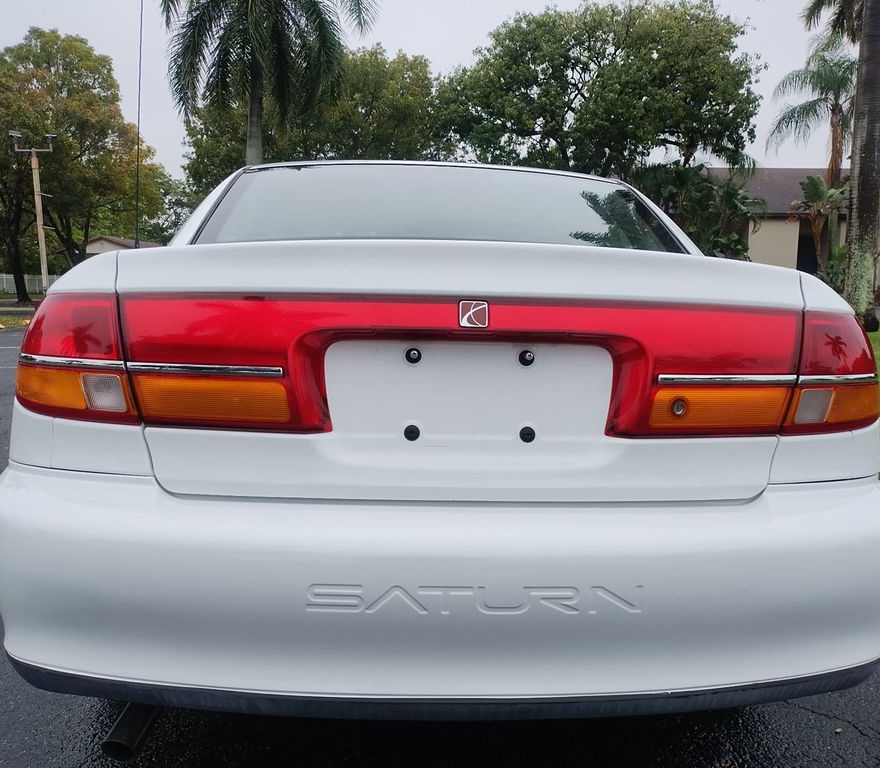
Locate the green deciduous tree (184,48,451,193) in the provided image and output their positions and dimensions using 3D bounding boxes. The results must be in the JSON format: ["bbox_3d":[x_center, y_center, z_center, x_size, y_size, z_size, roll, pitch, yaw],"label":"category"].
[{"bbox_3d":[-6.182,-10.342,36.932,12.999,12.370,11.000,0,8,0],"label":"green deciduous tree"}]

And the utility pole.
[{"bbox_3d":[-14.501,-5.827,26.457,1.708,6.251,0.500,0,8,0],"label":"utility pole"}]

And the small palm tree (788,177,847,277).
[{"bbox_3d":[12.771,-4.868,25.064,2.024,4.338,2.000,0,8,0],"label":"small palm tree"}]

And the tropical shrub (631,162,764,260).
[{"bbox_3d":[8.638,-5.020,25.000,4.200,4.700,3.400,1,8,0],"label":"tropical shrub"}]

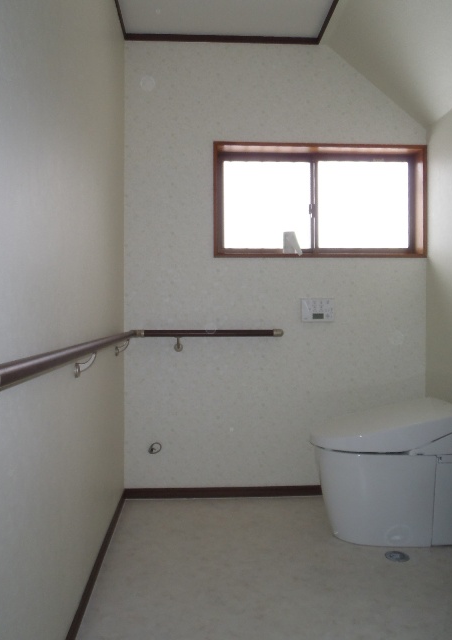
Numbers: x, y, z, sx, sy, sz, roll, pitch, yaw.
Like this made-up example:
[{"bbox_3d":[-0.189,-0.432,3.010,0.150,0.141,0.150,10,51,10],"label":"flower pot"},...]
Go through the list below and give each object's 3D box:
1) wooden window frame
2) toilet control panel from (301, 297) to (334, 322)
[{"bbox_3d":[0.507,-0.638,2.820,1.155,0.612,0.130,0,1,-3],"label":"wooden window frame"},{"bbox_3d":[0.491,-0.050,2.765,0.178,0.127,0.022,0,1,-3],"label":"toilet control panel"}]

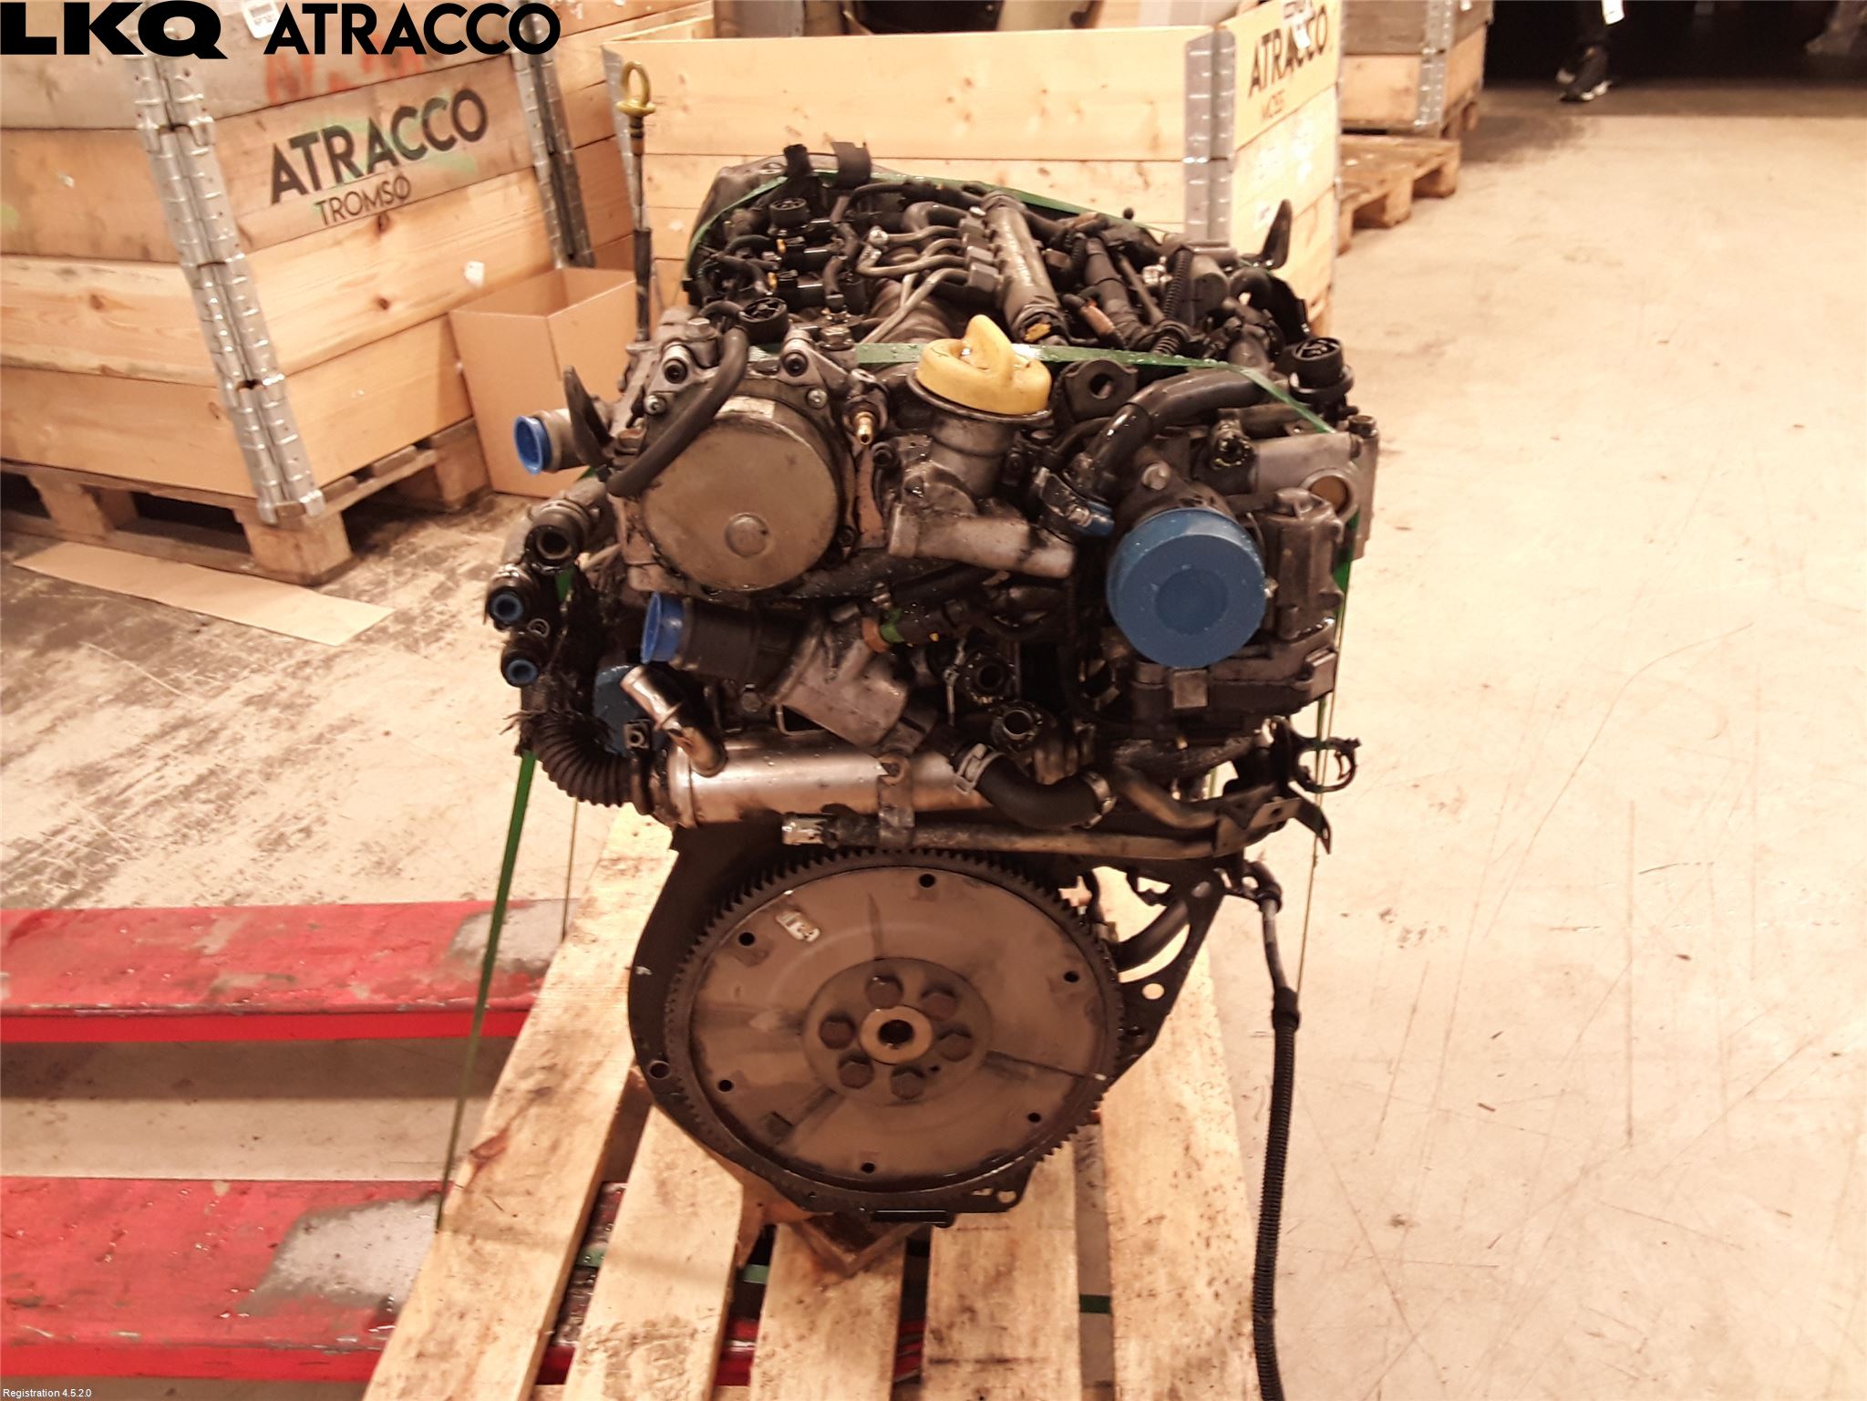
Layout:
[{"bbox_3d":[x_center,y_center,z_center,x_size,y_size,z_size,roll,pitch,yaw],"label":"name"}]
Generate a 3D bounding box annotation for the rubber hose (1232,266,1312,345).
[{"bbox_3d":[0.210,-0.245,0.938,0.048,0.048,0.042,-5,29,0],"label":"rubber hose"}]

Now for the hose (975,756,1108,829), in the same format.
[{"bbox_3d":[0.059,0.050,0.848,0.076,0.040,0.036,-5,29,0],"label":"hose"}]

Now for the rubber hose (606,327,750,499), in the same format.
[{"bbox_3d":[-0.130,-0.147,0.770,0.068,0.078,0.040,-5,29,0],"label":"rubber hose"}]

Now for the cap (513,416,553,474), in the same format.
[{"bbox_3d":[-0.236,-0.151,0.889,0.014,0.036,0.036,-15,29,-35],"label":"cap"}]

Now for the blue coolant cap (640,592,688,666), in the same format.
[{"bbox_3d":[-0.147,-0.039,0.823,0.022,0.038,0.038,8,24,-21],"label":"blue coolant cap"}]

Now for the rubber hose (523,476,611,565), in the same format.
[{"bbox_3d":[-0.197,-0.097,0.812,0.034,0.035,0.052,3,30,15],"label":"rubber hose"}]

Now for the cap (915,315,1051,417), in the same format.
[{"bbox_3d":[0.024,-0.167,0.749,0.066,0.035,0.066,11,28,-6],"label":"cap"}]

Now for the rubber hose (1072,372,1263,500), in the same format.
[{"bbox_3d":[0.124,-0.140,0.792,0.100,0.058,0.052,-5,29,0],"label":"rubber hose"}]

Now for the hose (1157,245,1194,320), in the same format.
[{"bbox_3d":[0.148,-0.255,0.924,0.012,0.054,0.015,18,-1,-12],"label":"hose"}]

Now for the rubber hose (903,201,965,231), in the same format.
[{"bbox_3d":[0.001,-0.336,1.049,0.043,0.020,0.030,-5,29,0],"label":"rubber hose"}]

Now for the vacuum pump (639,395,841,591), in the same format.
[{"bbox_3d":[-0.100,-0.109,0.800,0.100,0.100,0.054,-5,29,0],"label":"vacuum pump"}]

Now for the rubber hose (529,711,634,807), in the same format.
[{"bbox_3d":[-0.204,0.034,0.873,0.056,0.050,0.042,-5,29,0],"label":"rubber hose"}]

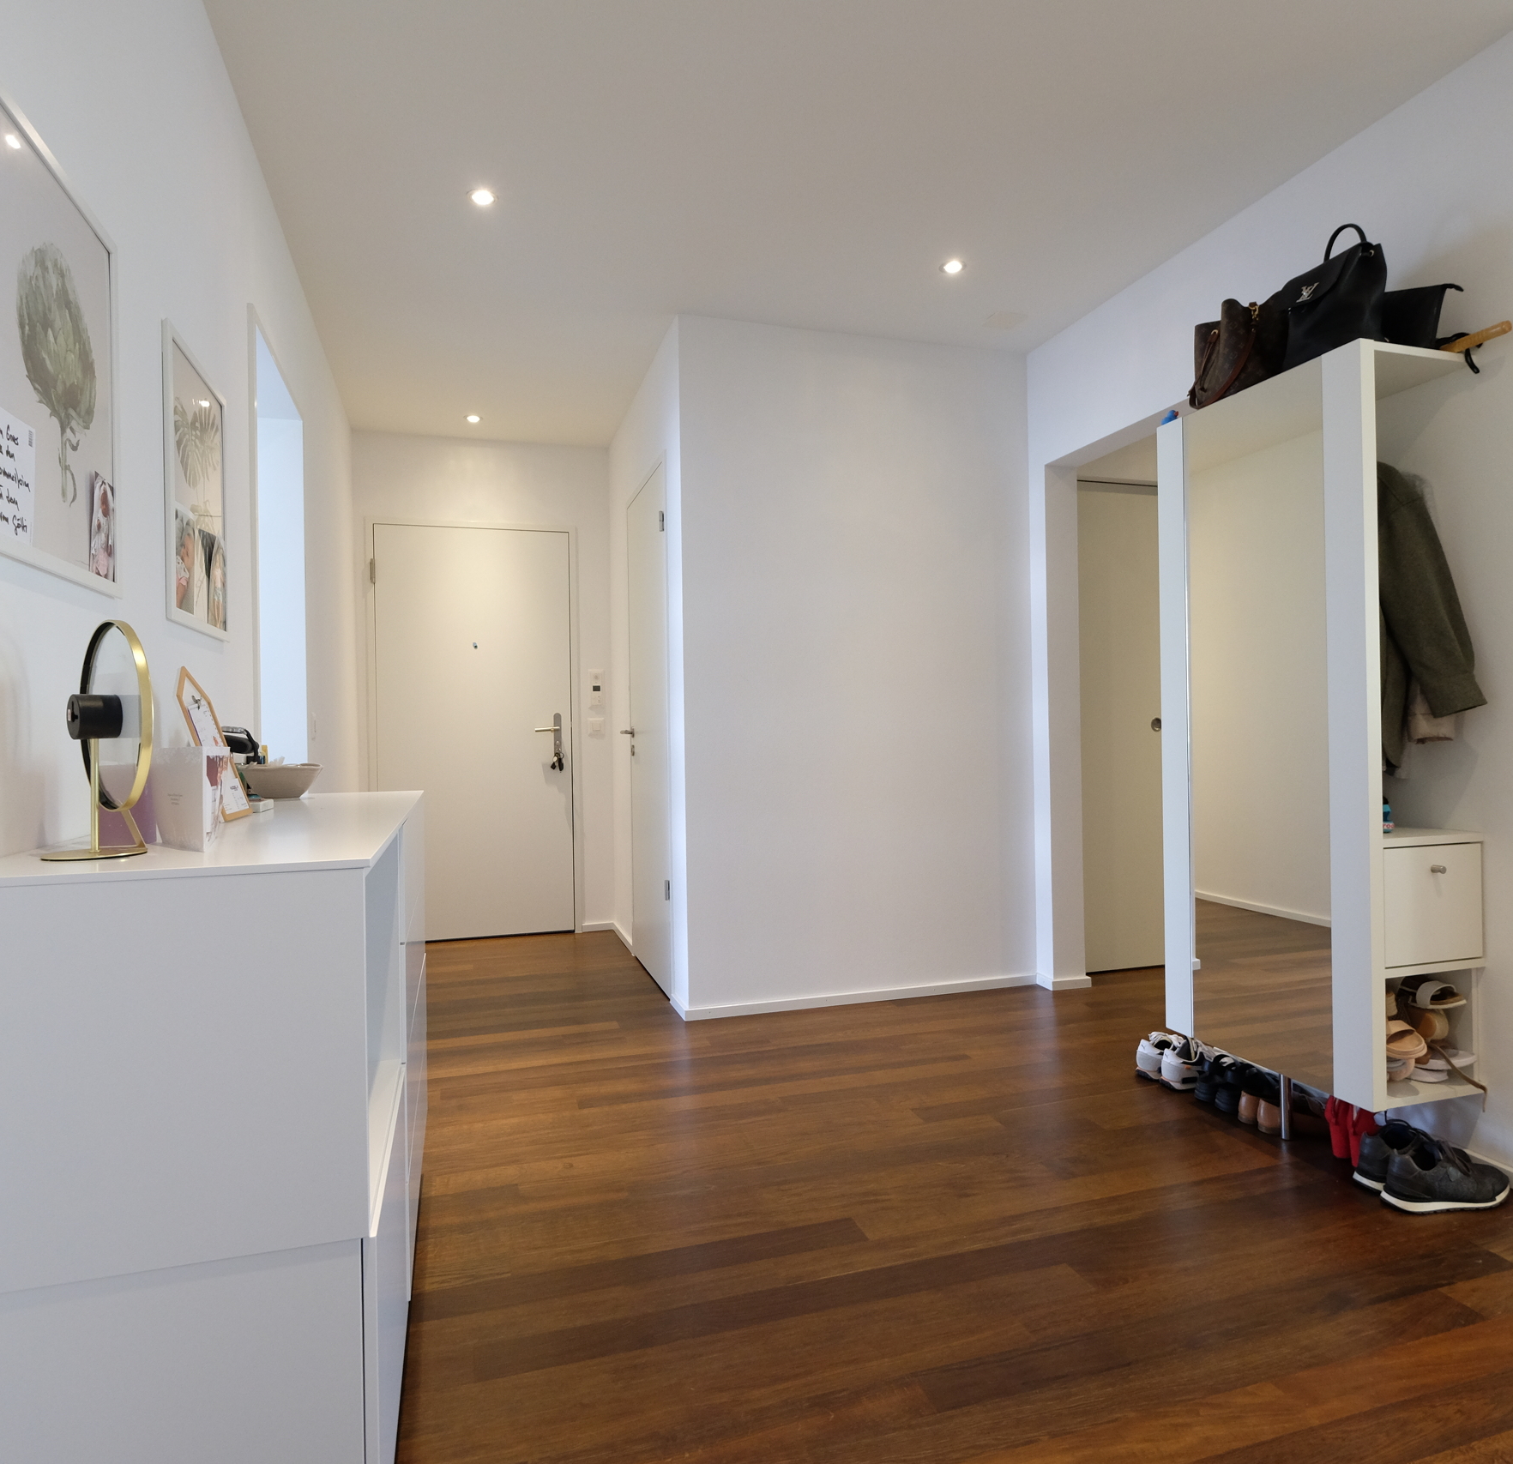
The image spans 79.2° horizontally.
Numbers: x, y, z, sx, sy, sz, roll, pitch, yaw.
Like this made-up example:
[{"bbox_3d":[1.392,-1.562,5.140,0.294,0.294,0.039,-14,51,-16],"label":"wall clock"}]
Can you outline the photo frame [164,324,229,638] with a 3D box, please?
[{"bbox_3d":[-1.079,-0.454,1.770,0.015,0.522,0.408,-1,0,-18],"label":"photo frame"}]

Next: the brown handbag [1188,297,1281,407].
[{"bbox_3d":[1.246,-0.955,2.309,0.170,0.255,0.255,-1,0,-18],"label":"brown handbag"}]

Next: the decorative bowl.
[{"bbox_3d":[-1.014,0.106,1.943,0.180,0.077,0.180,-1,0,-18],"label":"decorative bowl"}]

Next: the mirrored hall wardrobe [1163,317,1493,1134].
[{"bbox_3d":[1.359,-0.015,2.259,0.340,1.635,0.590,-1,0,-18],"label":"mirrored hall wardrobe"}]

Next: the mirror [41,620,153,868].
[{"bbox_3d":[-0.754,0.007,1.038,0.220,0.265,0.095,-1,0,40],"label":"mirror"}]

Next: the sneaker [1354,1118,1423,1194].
[{"bbox_3d":[1.464,0.921,2.017,0.290,0.125,0.105,-1,0,-12],"label":"sneaker"}]

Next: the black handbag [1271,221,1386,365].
[{"bbox_3d":[1.296,-0.967,2.100,0.125,0.277,0.265,-1,0,-18],"label":"black handbag"}]

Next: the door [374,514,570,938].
[{"bbox_3d":[-1.392,0.005,4.574,0.935,2.055,0.060,-1,0,-18],"label":"door"}]

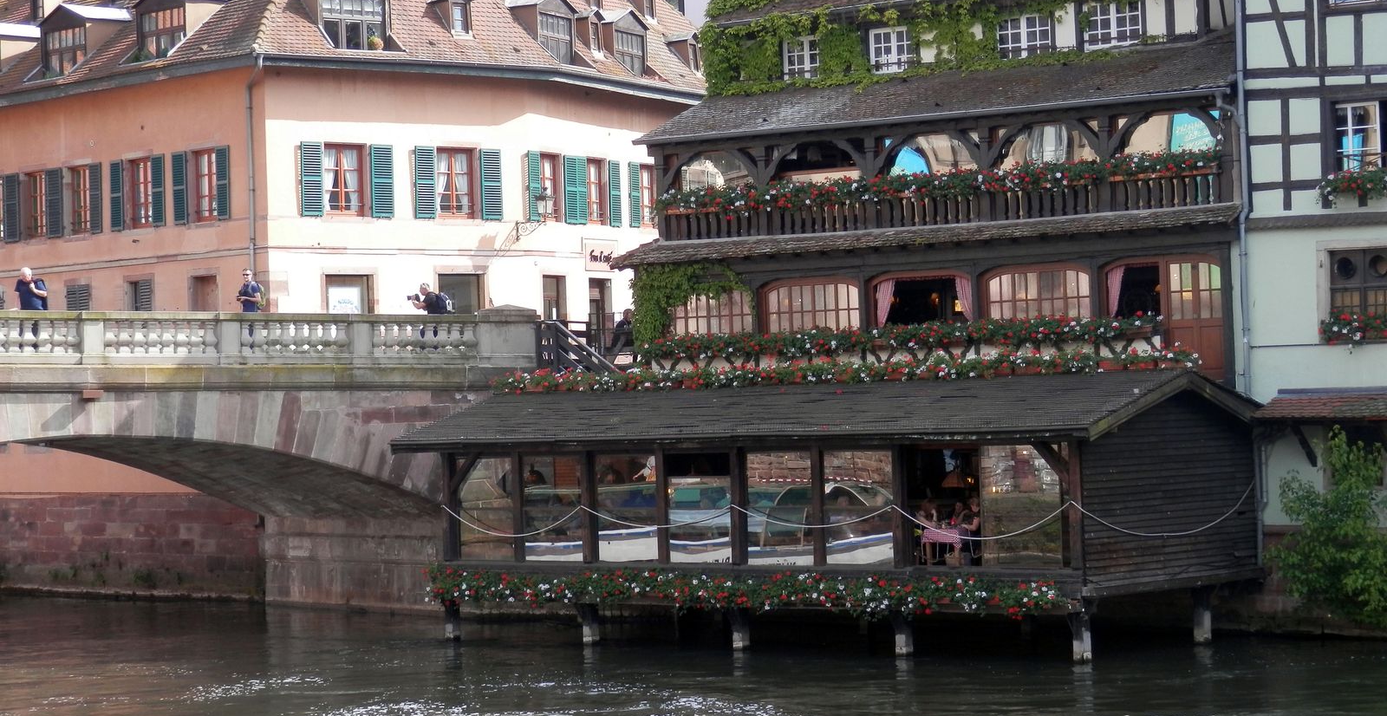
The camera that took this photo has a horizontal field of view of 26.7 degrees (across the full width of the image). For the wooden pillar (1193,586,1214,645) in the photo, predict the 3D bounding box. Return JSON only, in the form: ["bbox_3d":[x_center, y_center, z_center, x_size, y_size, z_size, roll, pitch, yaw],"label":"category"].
[{"bbox_3d":[8.499,4.309,48.784,0.220,0.918,0.220,-3,-2,39],"label":"wooden pillar"}]

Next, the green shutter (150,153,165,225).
[{"bbox_3d":[-12.699,-3.961,69.194,0.060,1.670,0.579,-1,-1,-44],"label":"green shutter"}]

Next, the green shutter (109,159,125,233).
[{"bbox_3d":[-13.916,-3.905,70.456,0.060,1.700,0.579,-1,-1,-44],"label":"green shutter"}]

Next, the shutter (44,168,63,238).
[{"bbox_3d":[-16.196,-3.920,74.068,0.684,1.748,0.059,-3,-2,43],"label":"shutter"}]

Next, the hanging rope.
[{"bbox_3d":[2.527,2.784,52.663,13.776,0.797,5.916,-3,-2,39],"label":"hanging rope"}]

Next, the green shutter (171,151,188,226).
[{"bbox_3d":[-12.397,-4.082,70.522,0.599,1.737,0.059,-3,-2,43],"label":"green shutter"}]

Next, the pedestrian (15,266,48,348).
[{"bbox_3d":[-13.019,-0.918,57.624,0.620,1.730,0.480,-2,-1,-18],"label":"pedestrian"}]

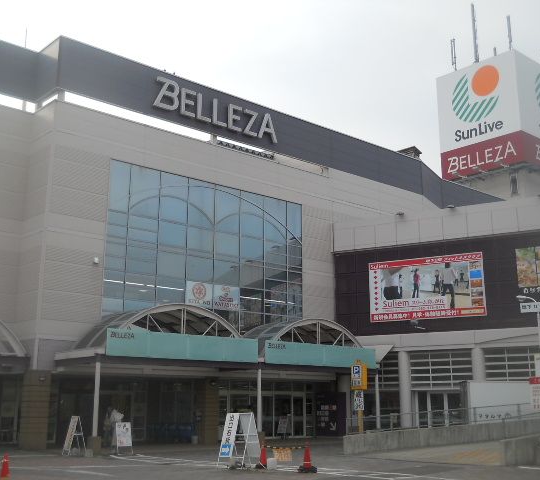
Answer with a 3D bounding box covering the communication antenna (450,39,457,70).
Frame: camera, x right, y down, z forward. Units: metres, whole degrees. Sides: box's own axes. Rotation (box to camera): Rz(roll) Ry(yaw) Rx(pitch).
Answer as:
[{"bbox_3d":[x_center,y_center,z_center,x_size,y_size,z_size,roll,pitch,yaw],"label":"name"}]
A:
[{"bbox_3d":[18.055,-18.044,73.844,0.300,3.370,0.330,11,-17,-41],"label":"communication antenna"}]

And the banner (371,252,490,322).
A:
[{"bbox_3d":[7.468,2.336,36.500,5.877,2.956,0.100,-8,-15,33],"label":"banner"}]

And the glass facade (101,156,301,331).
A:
[{"bbox_3d":[-2.508,0.716,34.473,11.153,6.754,0.250,11,-16,-41],"label":"glass facade"}]

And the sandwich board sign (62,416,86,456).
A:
[{"bbox_3d":[-6.678,6.741,26.096,0.560,1.280,0.500,11,-17,-40],"label":"sandwich board sign"}]

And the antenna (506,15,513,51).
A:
[{"bbox_3d":[21.982,-19.026,69.623,0.270,3.520,0.280,11,-17,-41],"label":"antenna"}]

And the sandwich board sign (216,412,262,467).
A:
[{"bbox_3d":[-0.770,5.345,20.255,0.900,1.410,0.820,-12,-17,42],"label":"sandwich board sign"}]

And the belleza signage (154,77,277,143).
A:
[{"bbox_3d":[-2.358,-6.016,35.490,7.276,1.369,0.250,11,-16,-41],"label":"belleza signage"}]

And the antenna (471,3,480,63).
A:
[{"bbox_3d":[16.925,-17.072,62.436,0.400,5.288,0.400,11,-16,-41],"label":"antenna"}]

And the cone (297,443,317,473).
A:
[{"bbox_3d":[0.888,5.310,18.526,0.420,0.710,0.420,0,-13,0],"label":"cone"}]

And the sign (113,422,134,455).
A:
[{"bbox_3d":[-4.991,6.685,25.570,0.600,1.020,0.580,9,-15,-36],"label":"sign"}]

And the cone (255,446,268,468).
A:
[{"bbox_3d":[-0.201,5.783,20.545,0.390,0.700,0.390,0,-12,0],"label":"cone"}]

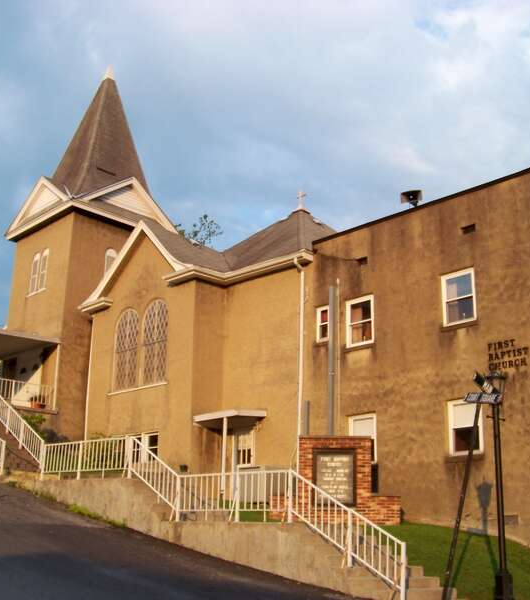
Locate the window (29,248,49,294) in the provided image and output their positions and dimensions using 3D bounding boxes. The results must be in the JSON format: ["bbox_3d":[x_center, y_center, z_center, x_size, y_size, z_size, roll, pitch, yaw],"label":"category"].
[{"bbox_3d":[-8.506,-1.029,31.495,0.200,1.611,1.321,17,-22,-42],"label":"window"}]

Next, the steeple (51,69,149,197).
[{"bbox_3d":[-6.744,-6.379,34.441,3.721,7.235,3.721,17,-22,-42],"label":"steeple"}]

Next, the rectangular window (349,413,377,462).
[{"bbox_3d":[2.490,3.526,21.034,0.120,1.245,0.857,17,-22,-42],"label":"rectangular window"}]

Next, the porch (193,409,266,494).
[{"bbox_3d":[-1.054,4.389,23.615,1.160,2.300,1.850,17,-22,-42],"label":"porch"}]

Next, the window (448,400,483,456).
[{"bbox_3d":[4.595,2.934,18.996,0.120,1.210,0.880,17,-22,-42],"label":"window"}]

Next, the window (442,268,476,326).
[{"bbox_3d":[4.649,-0.054,19.877,0.120,1.260,0.892,17,-22,-42],"label":"window"}]

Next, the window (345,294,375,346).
[{"bbox_3d":[2.524,0.578,21.922,0.120,1.279,0.908,17,-22,-42],"label":"window"}]

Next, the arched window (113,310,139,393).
[{"bbox_3d":[-4.491,1.613,27.340,0.180,2.740,1.219,17,-22,-42],"label":"arched window"}]

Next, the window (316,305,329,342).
[{"bbox_3d":[1.638,0.655,22.834,0.120,0.981,0.528,17,-22,-42],"label":"window"}]

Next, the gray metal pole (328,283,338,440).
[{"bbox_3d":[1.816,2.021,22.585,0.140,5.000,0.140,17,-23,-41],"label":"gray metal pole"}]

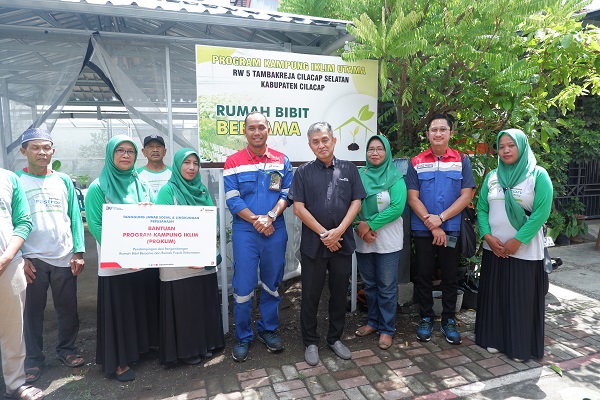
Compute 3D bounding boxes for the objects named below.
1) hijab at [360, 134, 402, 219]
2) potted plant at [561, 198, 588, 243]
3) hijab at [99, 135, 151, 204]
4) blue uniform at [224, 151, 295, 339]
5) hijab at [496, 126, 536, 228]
[{"bbox_3d":[0.578,-0.172,2.840,0.350,0.625,0.310,2,7,22],"label":"hijab"},{"bbox_3d":[4.433,0.303,6.234,0.370,0.690,0.370,4,8,36],"label":"potted plant"},{"bbox_3d":[-1.122,-0.192,2.413,0.320,0.440,0.310,-5,8,-31],"label":"hijab"},{"bbox_3d":[-0.287,0.321,2.746,0.490,1.385,0.340,-1,7,-5],"label":"blue uniform"},{"bbox_3d":[1.444,-0.129,2.574,0.280,0.685,0.300,4,8,37],"label":"hijab"}]

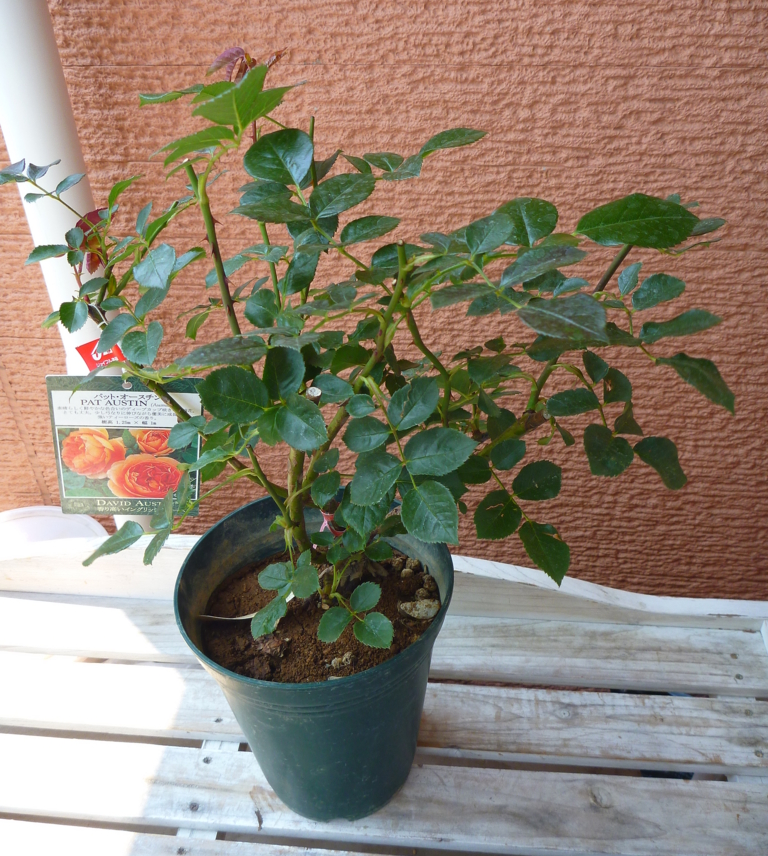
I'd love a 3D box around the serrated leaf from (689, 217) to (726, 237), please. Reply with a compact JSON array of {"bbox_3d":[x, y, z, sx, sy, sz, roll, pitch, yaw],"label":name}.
[{"bbox_3d":[0.185,-0.115,0.474,0.027,0.004,0.014,-20,46,-10],"label":"serrated leaf"}]

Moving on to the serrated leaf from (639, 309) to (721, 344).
[{"bbox_3d":[0.160,-0.054,0.442,0.042,0.006,0.022,-15,39,10],"label":"serrated leaf"}]

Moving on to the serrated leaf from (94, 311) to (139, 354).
[{"bbox_3d":[-0.163,-0.058,0.505,0.032,0.009,0.016,-40,62,-11],"label":"serrated leaf"}]

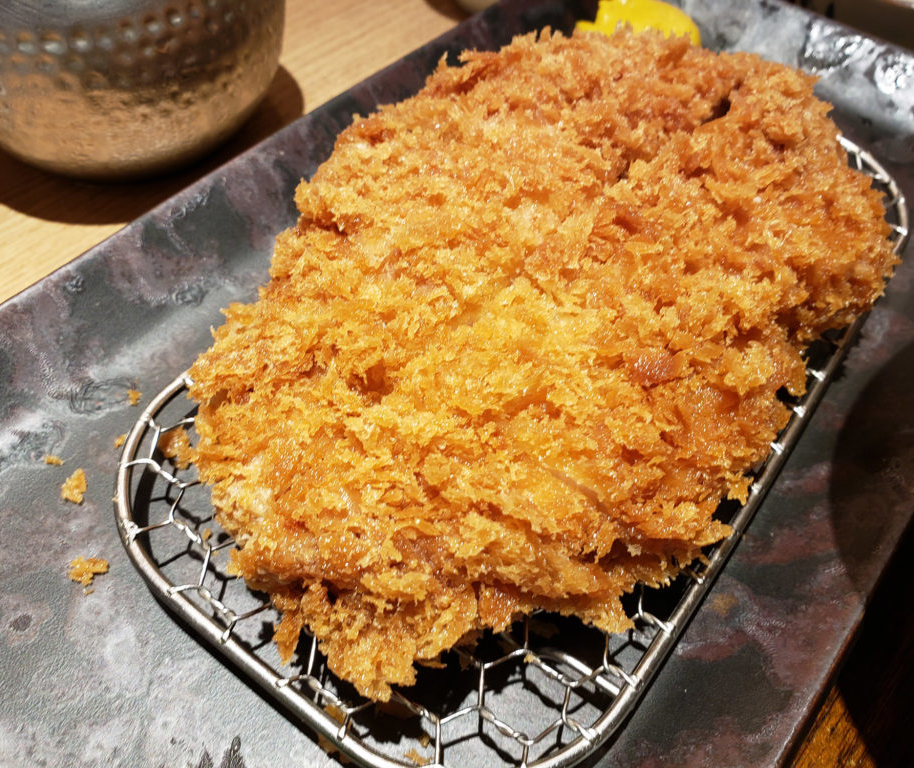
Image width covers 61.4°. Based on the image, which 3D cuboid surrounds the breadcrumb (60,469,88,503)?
[{"bbox_3d":[-0.091,0.024,0.182,0.005,0.003,0.008,-9,50,-3],"label":"breadcrumb"}]

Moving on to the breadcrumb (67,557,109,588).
[{"bbox_3d":[-0.080,0.041,0.168,0.008,0.003,0.006,-10,50,-4],"label":"breadcrumb"}]

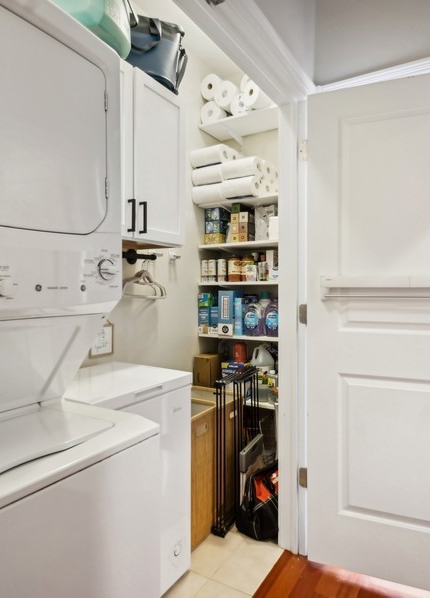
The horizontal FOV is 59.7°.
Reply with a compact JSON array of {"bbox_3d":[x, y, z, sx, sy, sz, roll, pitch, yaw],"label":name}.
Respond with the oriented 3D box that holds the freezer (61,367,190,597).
[{"bbox_3d":[-0.454,0.736,1.507,0.500,0.850,0.540,0,0,32],"label":"freezer"}]

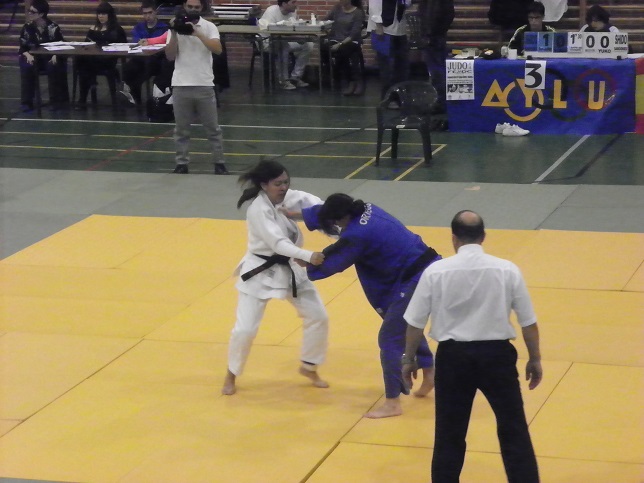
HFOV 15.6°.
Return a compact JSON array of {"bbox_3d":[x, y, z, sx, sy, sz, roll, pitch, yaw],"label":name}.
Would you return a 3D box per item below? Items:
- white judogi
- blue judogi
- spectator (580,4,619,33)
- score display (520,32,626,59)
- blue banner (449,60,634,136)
[{"bbox_3d":[-0.272,0.244,14.640,0.560,1.170,0.570,8,15,37],"label":"white judogi"},{"bbox_3d":[0.303,0.361,14.330,0.820,1.180,0.580,3,12,17],"label":"blue judogi"},{"bbox_3d":[2.954,-1.927,24.950,0.480,1.230,0.720,1,12,10],"label":"spectator"},{"bbox_3d":[2.595,-2.015,24.000,1.060,0.270,0.120,1,12,10],"label":"score display"},{"bbox_3d":[2.257,-1.489,24.100,1.950,0.780,0.050,1,12,10],"label":"blue banner"}]

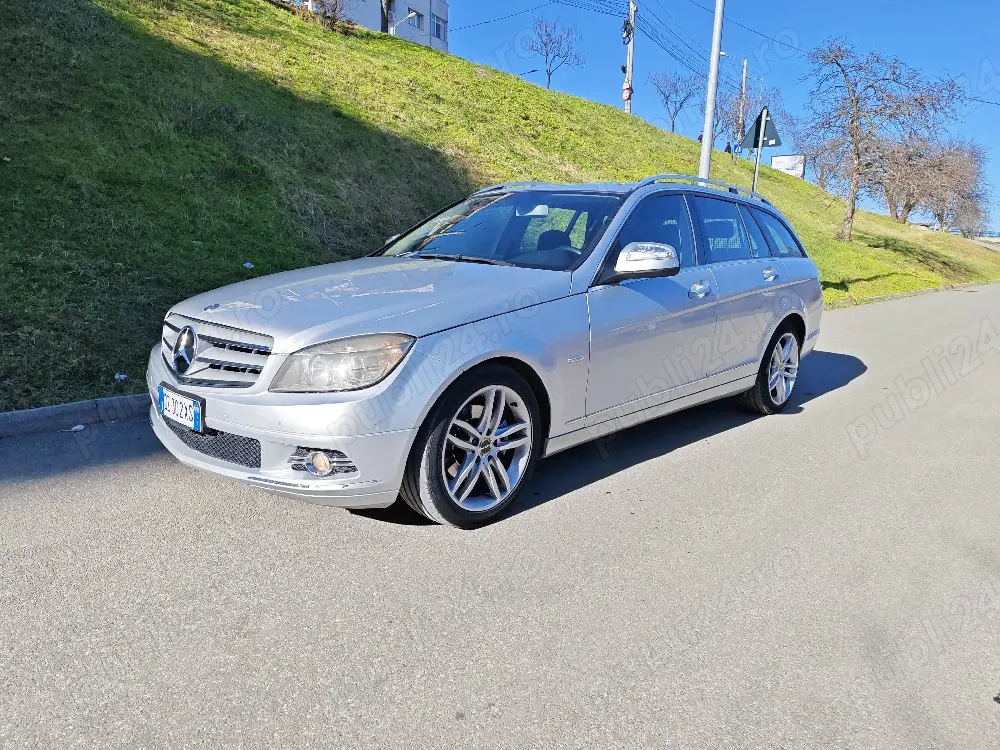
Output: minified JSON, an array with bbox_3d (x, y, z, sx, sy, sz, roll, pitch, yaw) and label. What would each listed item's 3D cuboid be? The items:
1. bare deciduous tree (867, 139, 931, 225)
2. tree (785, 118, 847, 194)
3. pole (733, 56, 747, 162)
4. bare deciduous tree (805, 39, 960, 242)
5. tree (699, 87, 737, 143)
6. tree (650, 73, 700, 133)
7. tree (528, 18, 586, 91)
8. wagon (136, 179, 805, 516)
[{"bbox_3d":[24.255,-11.692,41.559,3.956,4.986,3.956,7,12,29],"label":"bare deciduous tree"},{"bbox_3d":[24.254,-16.674,52.511,4.544,5.534,4.544,6,11,23],"label":"tree"},{"bbox_3d":[19.773,-21.437,56.317,0.320,8.327,0.320,5,11,18],"label":"pole"},{"bbox_3d":[15.530,-9.140,27.319,6.147,7.701,5.840,7,12,28],"label":"bare deciduous tree"},{"bbox_3d":[17.613,-20.514,55.630,3.800,4.983,4.180,4,11,16],"label":"tree"},{"bbox_3d":[12.371,-18.908,48.682,3.651,4.396,3.651,4,10,13],"label":"tree"},{"bbox_3d":[3.079,-17.302,37.693,3.153,4.071,3.153,2,10,4],"label":"tree"},{"bbox_3d":[0.390,-0.420,4.181,1.830,1.460,4.596,11,14,43],"label":"wagon"}]

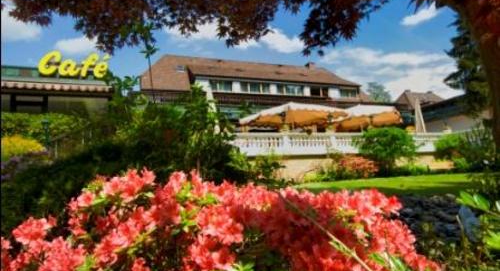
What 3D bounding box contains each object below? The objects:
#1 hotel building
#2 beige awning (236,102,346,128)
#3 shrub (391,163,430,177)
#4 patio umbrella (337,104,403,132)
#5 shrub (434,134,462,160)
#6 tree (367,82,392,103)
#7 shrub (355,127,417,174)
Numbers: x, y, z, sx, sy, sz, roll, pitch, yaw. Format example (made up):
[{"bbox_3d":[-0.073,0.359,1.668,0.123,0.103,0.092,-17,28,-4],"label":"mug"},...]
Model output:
[{"bbox_3d":[0.830,-3.750,36.050,25.000,9.400,10.000,0,0,-20],"label":"hotel building"},{"bbox_3d":[2.843,-1.342,20.400,5.800,1.450,4.000,0,0,-20],"label":"beige awning"},{"bbox_3d":[9.802,2.150,19.500,2.200,0.800,1.100,0,0,-20],"label":"shrub"},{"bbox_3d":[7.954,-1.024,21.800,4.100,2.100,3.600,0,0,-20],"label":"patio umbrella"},{"bbox_3d":[12.993,0.818,20.900,1.650,1.850,1.500,0,0,32],"label":"shrub"},{"bbox_3d":[23.118,-4.641,57.000,5.600,10.000,5.600,0,0,22],"label":"tree"},{"bbox_3d":[7.936,0.878,18.700,3.300,2.650,2.900,0,0,23],"label":"shrub"}]

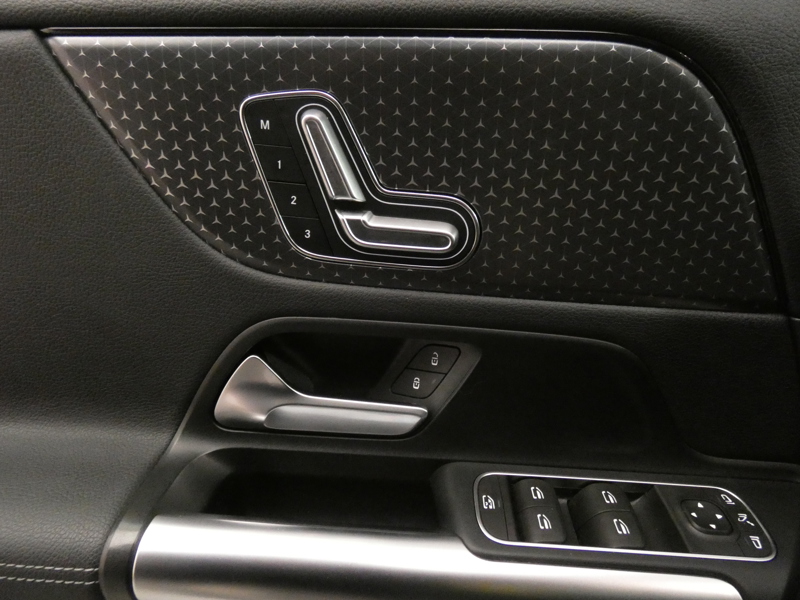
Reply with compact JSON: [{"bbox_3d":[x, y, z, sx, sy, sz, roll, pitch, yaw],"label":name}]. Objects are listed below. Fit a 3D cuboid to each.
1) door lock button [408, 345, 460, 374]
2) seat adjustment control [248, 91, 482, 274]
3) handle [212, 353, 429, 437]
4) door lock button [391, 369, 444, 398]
[{"bbox_3d":[0.019,0.033,0.260,0.031,0.015,0.006,6,22,13],"label":"door lock button"},{"bbox_3d":[-0.019,-0.057,0.232,0.123,0.087,0.020,2,21,3],"label":"seat adjustment control"},{"bbox_3d":[-0.044,0.054,0.262,0.115,0.040,0.030,2,21,3],"label":"handle"},{"bbox_3d":[0.010,0.048,0.266,0.031,0.015,0.006,6,22,13],"label":"door lock button"}]

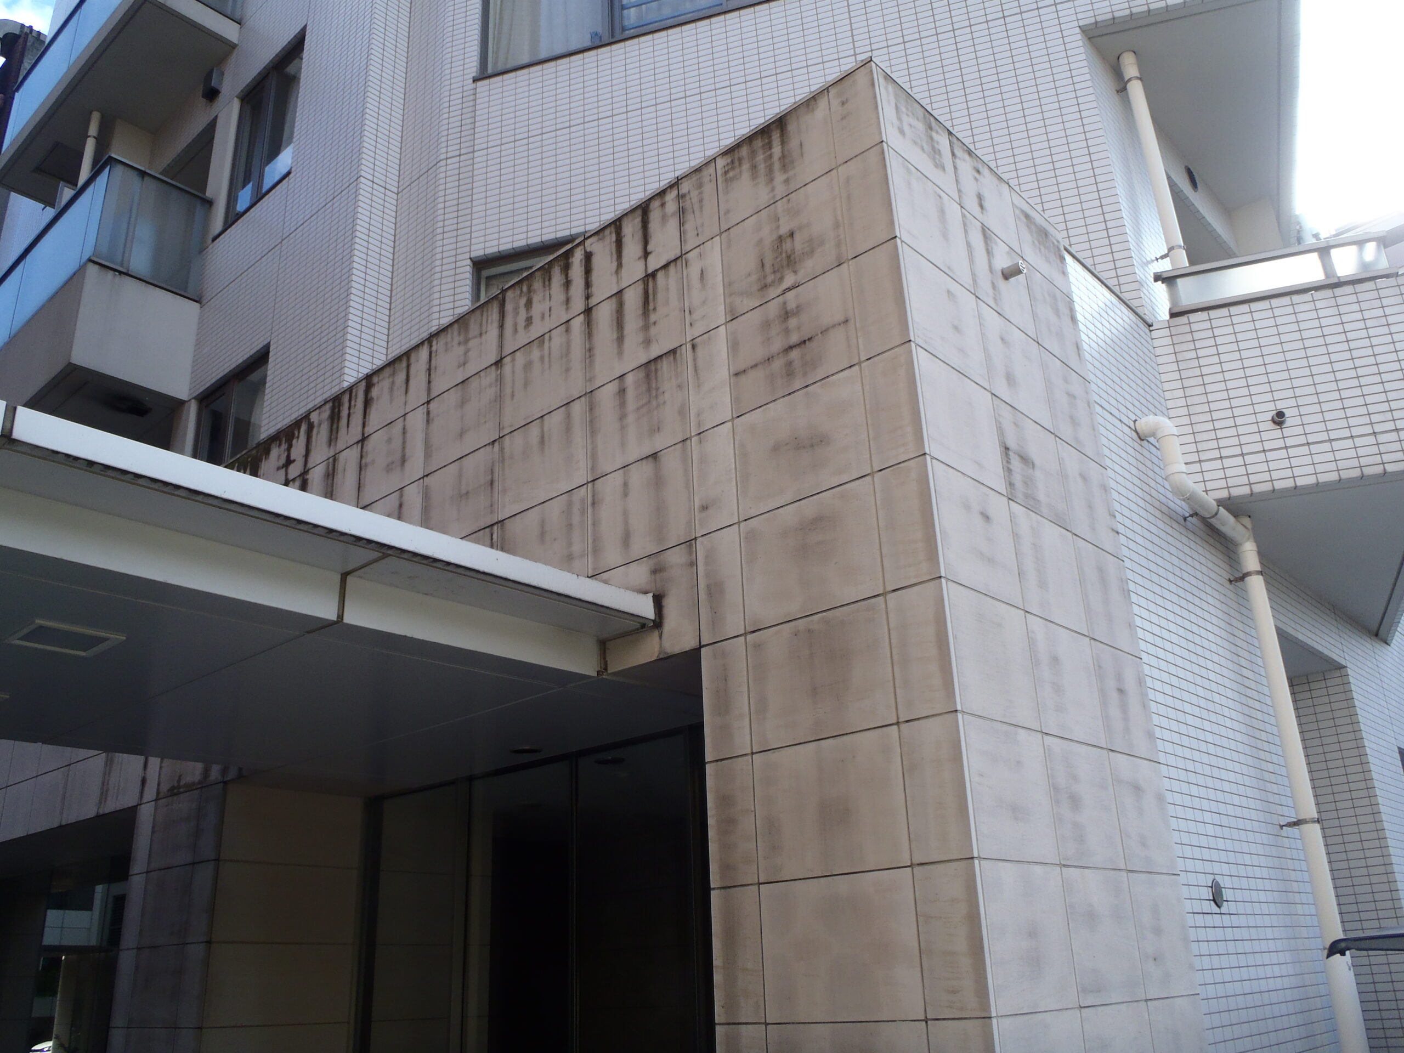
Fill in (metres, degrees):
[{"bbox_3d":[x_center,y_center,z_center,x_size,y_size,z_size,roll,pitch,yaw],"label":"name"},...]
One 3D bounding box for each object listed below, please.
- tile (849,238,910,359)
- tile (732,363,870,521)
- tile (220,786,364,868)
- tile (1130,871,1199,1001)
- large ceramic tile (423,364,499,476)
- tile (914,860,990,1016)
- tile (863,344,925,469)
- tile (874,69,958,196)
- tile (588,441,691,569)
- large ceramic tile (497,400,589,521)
[{"bbox_3d":[0.603,-0.756,3.822,0.194,0.398,0.030,-20,-27,38],"label":"tile"},{"bbox_3d":[0.349,-0.281,3.990,0.569,0.409,0.030,-20,-27,38],"label":"tile"},{"bbox_3d":[-2.320,1.705,6.432,0.030,0.401,0.840,-20,-27,38],"label":"tile"},{"bbox_3d":[1.601,1.425,3.970,0.030,0.403,0.473,-20,-27,38],"label":"tile"},{"bbox_3d":[-1.157,-0.521,5.521,0.582,0.408,0.020,-20,-27,38],"label":"large ceramic tile"},{"bbox_3d":[0.700,1.146,3.161,0.198,0.403,0.030,-20,-27,38],"label":"tile"},{"bbox_3d":[0.619,-0.382,3.667,0.198,0.399,0.022,-20,-27,38],"label":"tile"},{"bbox_3d":[0.836,-1.494,4.367,0.020,0.372,0.499,-20,-28,38],"label":"tile"},{"bbox_3d":[-0.233,-0.066,4.380,0.563,0.398,0.030,-20,-27,38],"label":"tile"},{"bbox_3d":[-0.697,-0.292,5.003,0.586,0.415,0.025,-20,-27,38],"label":"large ceramic tile"}]

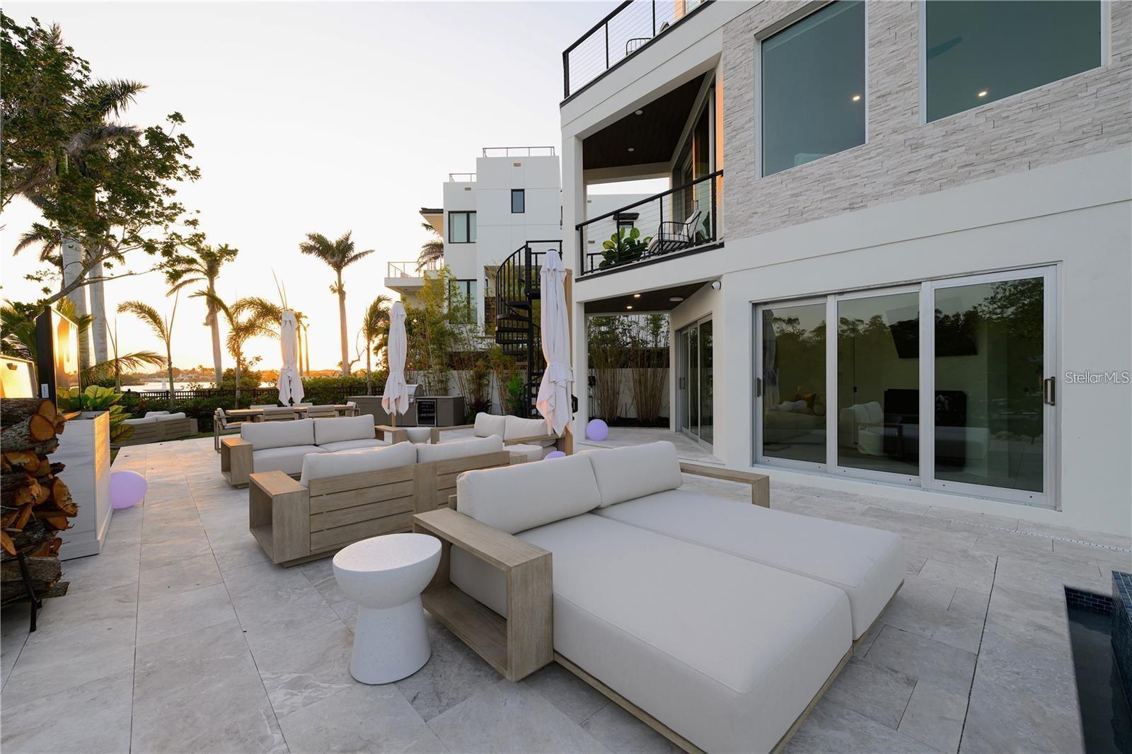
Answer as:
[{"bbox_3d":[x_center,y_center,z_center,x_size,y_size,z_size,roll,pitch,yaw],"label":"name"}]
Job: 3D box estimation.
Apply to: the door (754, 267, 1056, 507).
[{"bbox_3d":[3.485,0.090,4.980,0.130,2.200,2.740,0,0,-44],"label":"door"}]

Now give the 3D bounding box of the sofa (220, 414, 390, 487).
[{"bbox_3d":[-3.580,0.975,6.430,2.170,0.760,0.930,0,0,-44],"label":"sofa"}]

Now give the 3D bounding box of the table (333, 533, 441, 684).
[{"bbox_3d":[-0.840,1.085,2.105,0.480,0.515,0.480,0,0,0],"label":"table"}]

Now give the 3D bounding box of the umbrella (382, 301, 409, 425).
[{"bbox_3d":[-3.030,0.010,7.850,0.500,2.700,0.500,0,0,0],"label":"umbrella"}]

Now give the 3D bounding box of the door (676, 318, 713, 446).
[{"bbox_3d":[2.410,0.100,8.260,0.130,2.220,2.740,0,0,3],"label":"door"}]

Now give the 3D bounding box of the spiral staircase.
[{"bbox_3d":[-0.830,-0.740,9.700,1.520,4.200,1.520,0,0,0],"label":"spiral staircase"}]

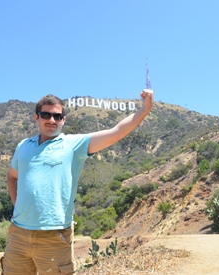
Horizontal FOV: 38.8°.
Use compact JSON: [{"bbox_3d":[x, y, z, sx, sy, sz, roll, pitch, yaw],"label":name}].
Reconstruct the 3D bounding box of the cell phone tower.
[{"bbox_3d":[75.860,-112.065,595.000,10.000,86.000,10.000,-4,-5,8],"label":"cell phone tower"}]

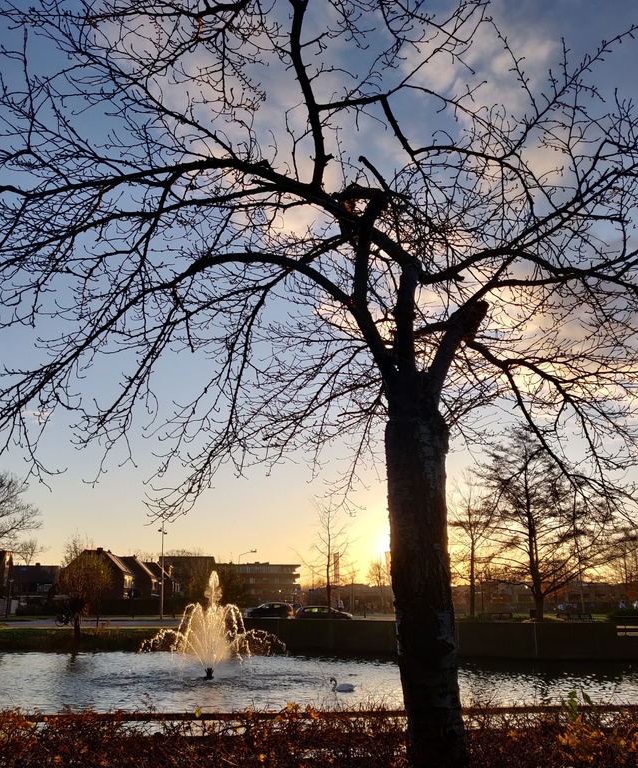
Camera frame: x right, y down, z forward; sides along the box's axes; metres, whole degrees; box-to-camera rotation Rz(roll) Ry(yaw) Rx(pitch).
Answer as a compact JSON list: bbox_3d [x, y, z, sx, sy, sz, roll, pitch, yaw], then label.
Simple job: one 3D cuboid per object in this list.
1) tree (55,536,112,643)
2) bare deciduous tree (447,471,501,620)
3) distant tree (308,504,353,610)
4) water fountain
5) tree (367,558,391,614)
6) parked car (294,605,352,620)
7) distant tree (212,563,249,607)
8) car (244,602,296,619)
[{"bbox_3d":[-14.877,12.983,46.732,3.540,6.570,3.470,0,-16,0],"label":"tree"},{"bbox_3d":[12.896,13.160,61.768,4.670,11.950,4.580,0,-16,0],"label":"bare deciduous tree"},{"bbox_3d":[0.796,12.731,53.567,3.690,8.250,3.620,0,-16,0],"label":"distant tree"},{"bbox_3d":[-4.563,10.199,31.400,5.900,4.380,5.900,0,-16,0],"label":"water fountain"},{"bbox_3d":[7.343,24.362,89.763,3.160,6.680,3.090,0,-16,0],"label":"tree"},{"bbox_3d":[0.354,18.272,58.212,4.350,1.450,1.780,0,-16,0],"label":"parked car"},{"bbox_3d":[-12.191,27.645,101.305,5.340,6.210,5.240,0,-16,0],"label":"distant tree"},{"bbox_3d":[-4.287,19.689,64.049,4.050,1.500,1.750,-1,-16,2],"label":"car"}]

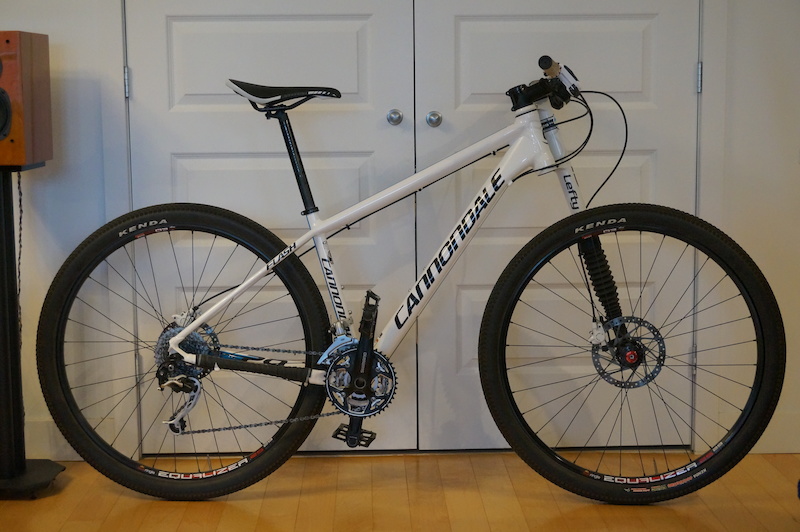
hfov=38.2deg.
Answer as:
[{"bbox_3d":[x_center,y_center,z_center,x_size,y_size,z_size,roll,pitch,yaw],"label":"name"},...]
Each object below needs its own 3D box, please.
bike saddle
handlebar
[{"bbox_3d":[-0.276,-0.411,2.774,0.270,0.078,0.137,0,4,3],"label":"bike saddle"},{"bbox_3d":[0.328,-0.417,2.737,0.155,0.115,0.650,0,4,3],"label":"handlebar"}]

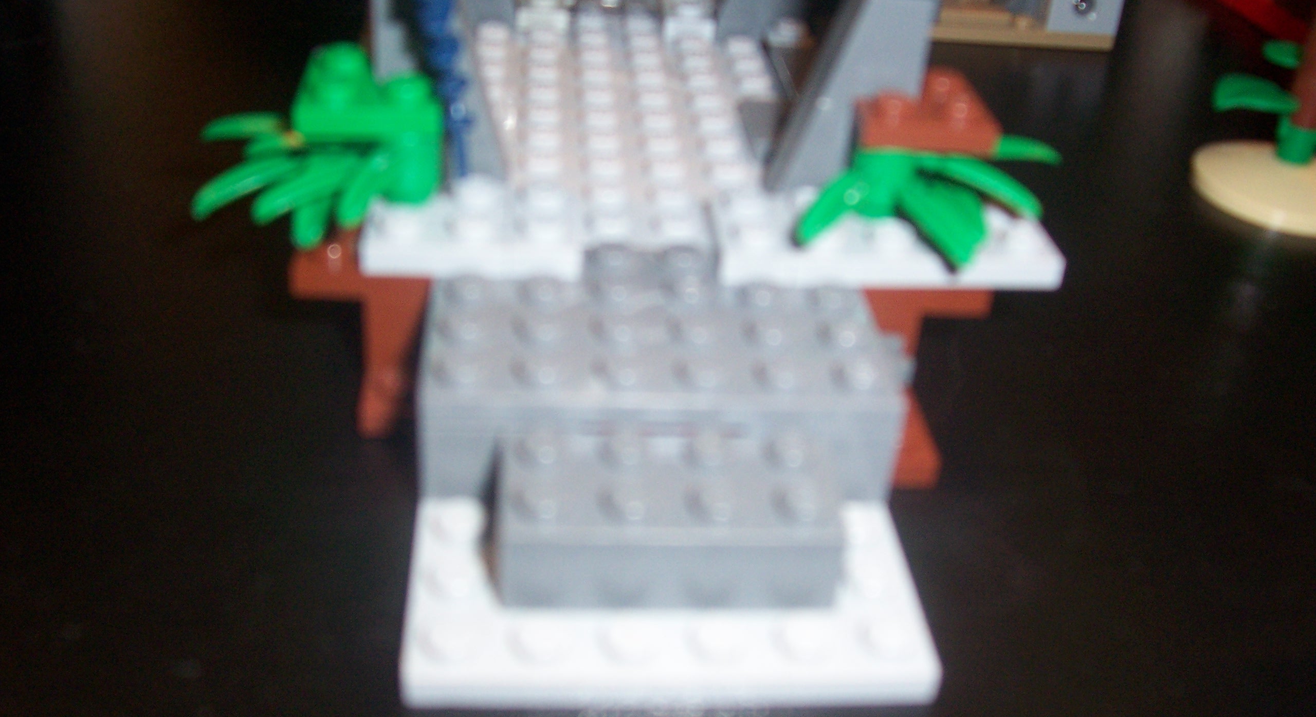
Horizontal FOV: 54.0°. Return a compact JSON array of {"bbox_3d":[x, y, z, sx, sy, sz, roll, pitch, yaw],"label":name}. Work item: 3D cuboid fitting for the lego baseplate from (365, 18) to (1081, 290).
[{"bbox_3d":[0.004,-0.034,0.183,0.080,0.008,0.088,1,34,-5],"label":"lego baseplate"}]

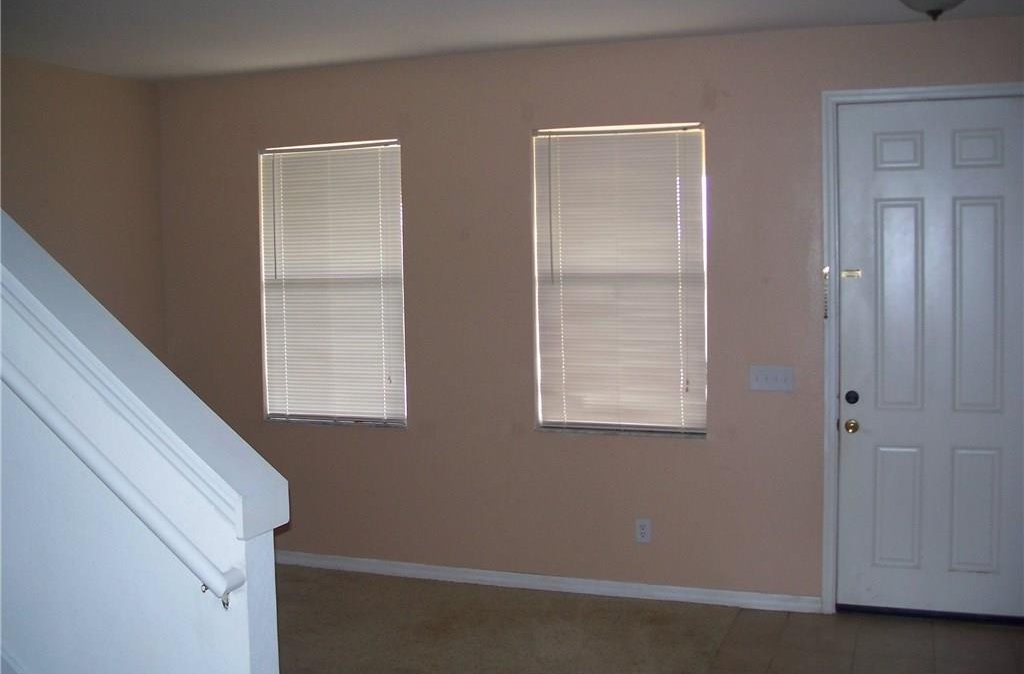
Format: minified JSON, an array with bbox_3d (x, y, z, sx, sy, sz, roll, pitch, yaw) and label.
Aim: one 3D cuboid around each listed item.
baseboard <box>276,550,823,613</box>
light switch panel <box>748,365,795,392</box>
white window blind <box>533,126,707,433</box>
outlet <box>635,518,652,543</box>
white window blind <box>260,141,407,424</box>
[{"bbox_3d":[-0.116,1.280,5.851,3.415,0.082,0.017,1,4,19],"label":"baseboard"},{"bbox_3d":[1.258,0.203,5.301,0.210,0.117,0.012,1,4,19],"label":"light switch panel"},{"bbox_3d":[0.549,-0.290,5.561,0.875,1.520,0.050,1,4,19],"label":"white window blind"},{"bbox_3d":[0.668,0.986,5.561,0.075,0.120,0.012,1,4,19],"label":"outlet"},{"bbox_3d":[-0.994,-0.301,6.096,0.875,1.520,0.050,1,4,19],"label":"white window blind"}]

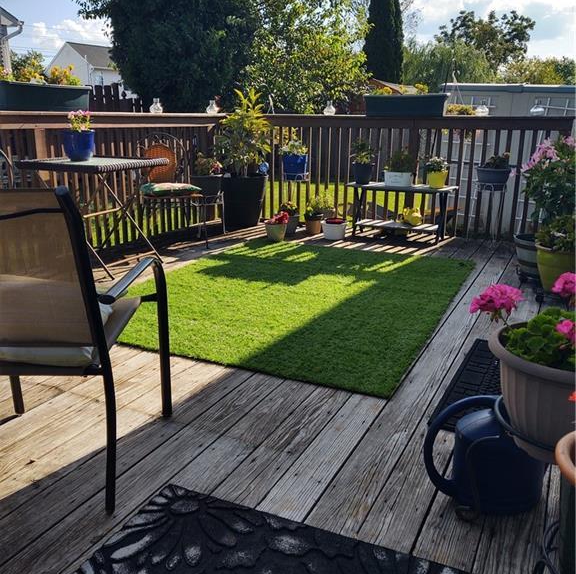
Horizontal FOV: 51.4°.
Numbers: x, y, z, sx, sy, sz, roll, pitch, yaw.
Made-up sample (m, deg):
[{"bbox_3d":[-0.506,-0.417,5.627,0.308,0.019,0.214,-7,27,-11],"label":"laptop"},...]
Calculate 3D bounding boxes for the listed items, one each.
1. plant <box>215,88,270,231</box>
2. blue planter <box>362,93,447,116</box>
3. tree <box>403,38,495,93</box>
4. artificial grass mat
[{"bbox_3d":[-0.429,-1.195,5.658,0.510,1.310,0.510,1,15,0],"label":"plant"},{"bbox_3d":[1.072,-1.644,5.434,0.740,0.200,0.210,8,17,24],"label":"blue planter"},{"bbox_3d":[7.226,-8.672,27.814,4.900,5.420,4.900,4,16,13],"label":"tree"},{"bbox_3d":[0.048,-0.002,3.751,1.880,0.030,2.490,8,17,24],"label":"artificial grass mat"}]

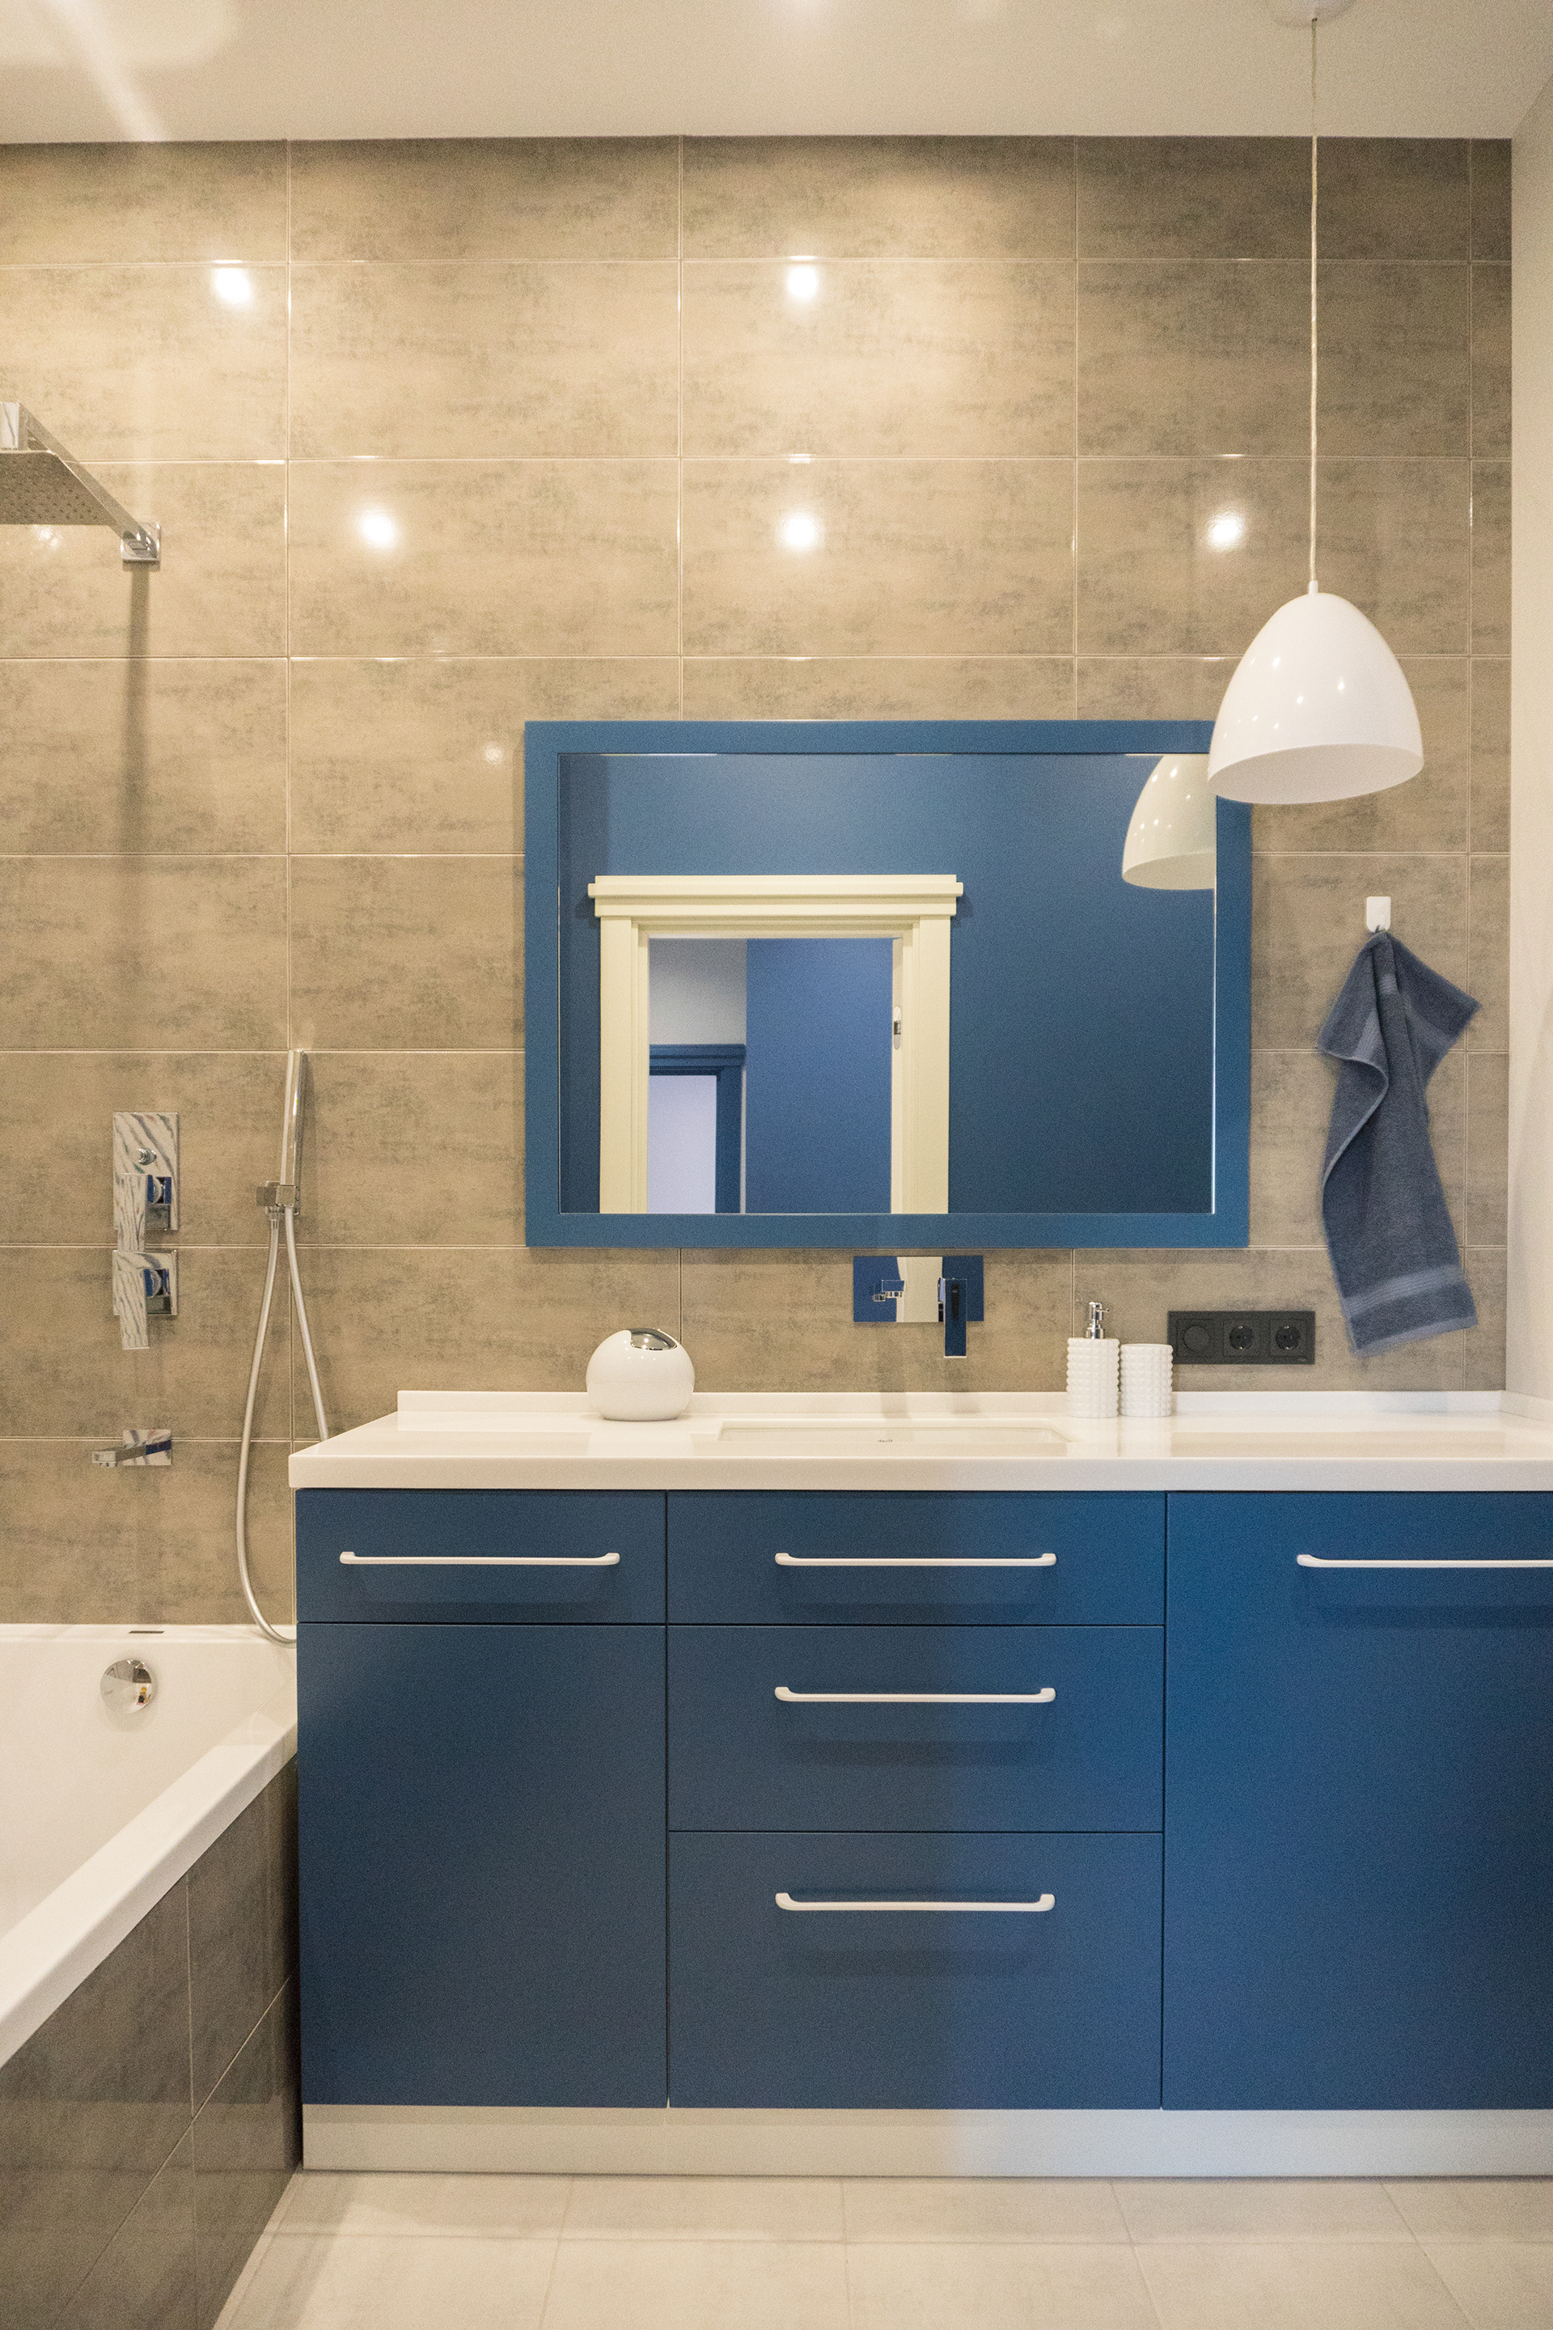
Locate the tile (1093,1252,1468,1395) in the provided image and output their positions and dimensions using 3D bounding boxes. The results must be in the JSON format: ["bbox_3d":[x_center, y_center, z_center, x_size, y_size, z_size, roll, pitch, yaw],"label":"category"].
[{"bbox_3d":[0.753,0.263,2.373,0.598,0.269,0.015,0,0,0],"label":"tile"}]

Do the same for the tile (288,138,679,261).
[{"bbox_3d":[-0.444,-1.469,2.373,0.596,0.186,0.015,0,0,0],"label":"tile"}]

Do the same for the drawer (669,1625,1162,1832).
[{"bbox_3d":[0.166,0.670,2.055,0.592,0.247,0.420,0,0,0],"label":"drawer"}]

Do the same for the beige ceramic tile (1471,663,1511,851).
[{"bbox_3d":[1.088,-0.622,2.373,0.063,0.299,0.015,0,0,0],"label":"beige ceramic tile"}]

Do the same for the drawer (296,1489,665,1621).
[{"bbox_3d":[-0.353,0.468,2.045,0.441,0.155,0.380,0,0,0],"label":"drawer"}]

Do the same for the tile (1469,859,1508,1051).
[{"bbox_3d":[1.086,-0.322,2.373,0.064,0.299,0.015,0,0,0],"label":"tile"}]

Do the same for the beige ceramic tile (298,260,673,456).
[{"bbox_3d":[-0.447,-1.232,2.385,0.599,0.303,0.010,0,0,0],"label":"beige ceramic tile"}]

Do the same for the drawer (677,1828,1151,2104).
[{"bbox_3d":[0.167,0.961,2.045,0.590,0.332,0.380,0,0,0],"label":"drawer"}]

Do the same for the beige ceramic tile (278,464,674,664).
[{"bbox_3d":[-0.447,-0.928,2.385,0.600,0.300,0.012,0,1,0],"label":"beige ceramic tile"}]

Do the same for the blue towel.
[{"bbox_3d":[0.932,-0.032,2.335,0.243,0.630,0.070,0,1,0],"label":"blue towel"}]

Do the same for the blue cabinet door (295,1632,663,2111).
[{"bbox_3d":[-0.351,0.836,2.045,0.440,0.575,0.380,0,0,0],"label":"blue cabinet door"}]

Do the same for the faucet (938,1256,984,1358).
[{"bbox_3d":[0.271,0.210,2.320,0.067,0.150,0.080,0,0,0],"label":"faucet"}]

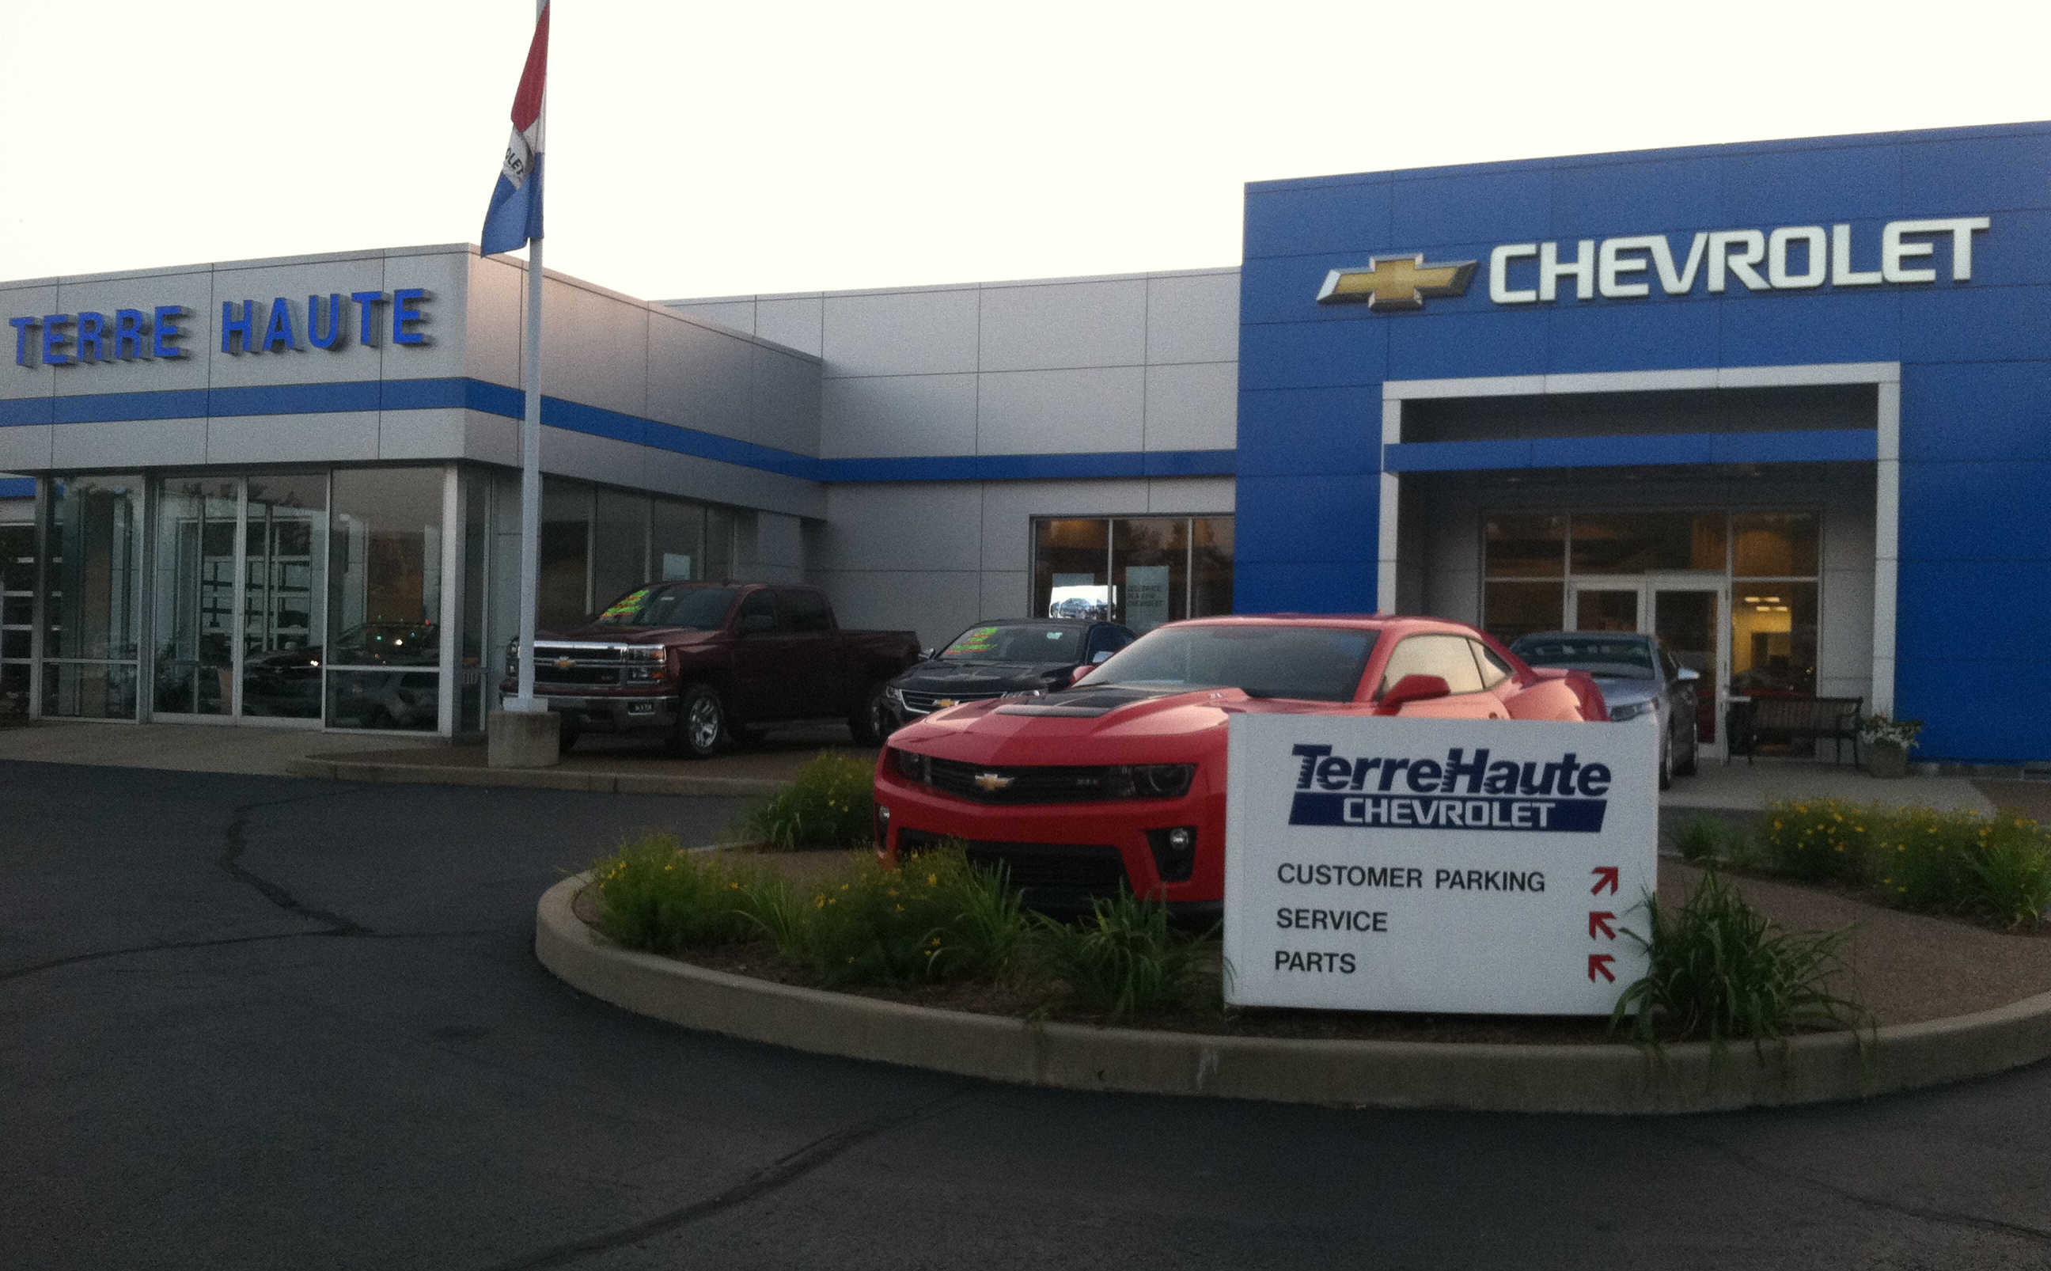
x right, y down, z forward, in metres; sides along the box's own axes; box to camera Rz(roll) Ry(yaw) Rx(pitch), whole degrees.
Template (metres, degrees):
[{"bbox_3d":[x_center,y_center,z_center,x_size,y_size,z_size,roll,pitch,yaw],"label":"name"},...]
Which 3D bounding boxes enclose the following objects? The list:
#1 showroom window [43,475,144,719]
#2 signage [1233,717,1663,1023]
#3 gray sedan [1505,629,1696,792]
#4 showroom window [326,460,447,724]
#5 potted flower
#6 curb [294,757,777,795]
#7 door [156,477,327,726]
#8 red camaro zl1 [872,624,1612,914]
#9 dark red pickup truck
[{"bbox_3d":[-11.832,-0.479,26.314,1.780,3.110,0.120,1,-1,23],"label":"showroom window"},{"bbox_3d":[1.262,0.697,6.377,1.303,0.881,0.180,1,-1,0],"label":"signage"},{"bbox_3d":[5.626,0.696,20.558,1.900,1.465,4.850,1,-1,23],"label":"gray sedan"},{"bbox_3d":[-7.525,-0.403,24.472,1.728,3.109,0.120,1,-1,23],"label":"showroom window"},{"bbox_3d":[8.861,1.123,21.184,0.640,0.672,0.620,1,-1,0],"label":"potted flower"},{"bbox_3d":[-4.307,1.213,17.667,5.100,0.150,0.220,1,-1,23],"label":"curb"},{"bbox_3d":[-9.680,-0.437,25.611,2.771,3.066,0.120,1,-1,23],"label":"door"},{"bbox_3d":[1.278,0.567,10.195,1.960,1.376,4.840,0,-2,35],"label":"red camaro zl1"},{"bbox_3d":[-3.300,0.353,23.006,2.070,1.880,5.840,1,-1,24],"label":"dark red pickup truck"}]

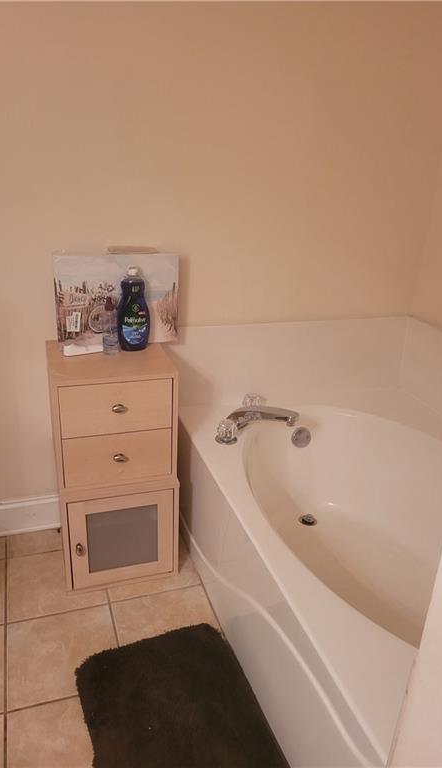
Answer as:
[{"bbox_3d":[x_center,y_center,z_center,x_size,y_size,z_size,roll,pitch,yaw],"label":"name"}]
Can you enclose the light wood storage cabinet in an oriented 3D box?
[{"bbox_3d":[-0.363,0.262,1.949,0.368,0.733,0.366,-4,23,-17],"label":"light wood storage cabinet"}]

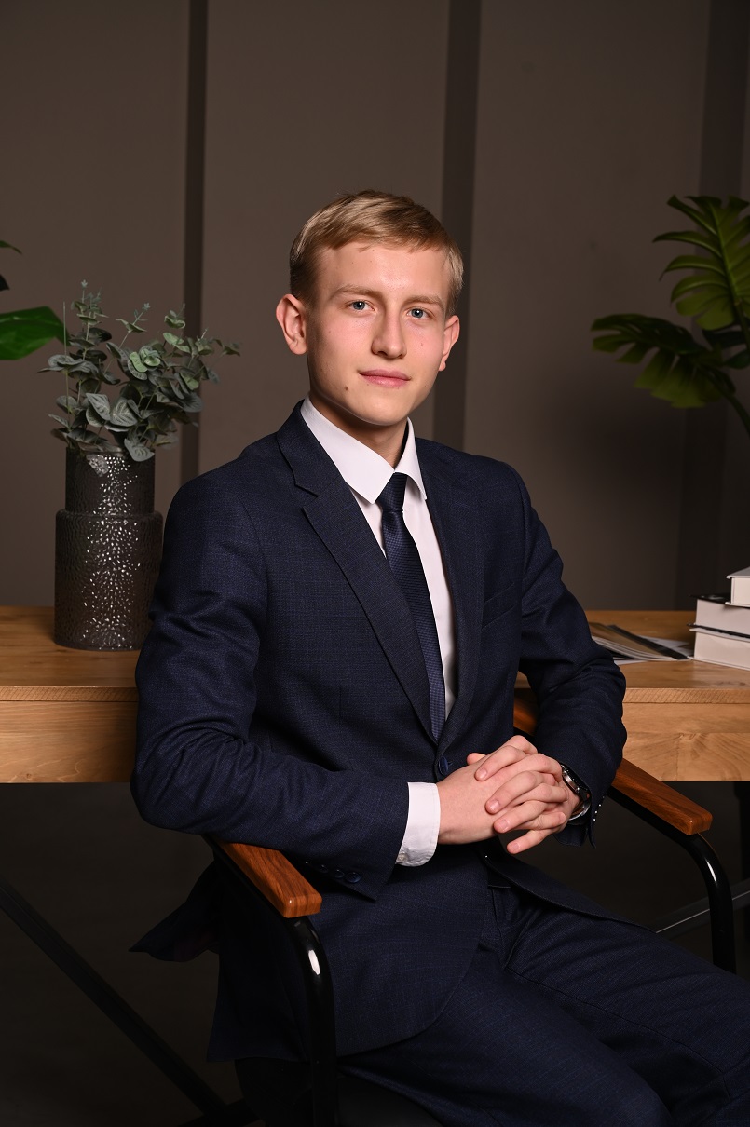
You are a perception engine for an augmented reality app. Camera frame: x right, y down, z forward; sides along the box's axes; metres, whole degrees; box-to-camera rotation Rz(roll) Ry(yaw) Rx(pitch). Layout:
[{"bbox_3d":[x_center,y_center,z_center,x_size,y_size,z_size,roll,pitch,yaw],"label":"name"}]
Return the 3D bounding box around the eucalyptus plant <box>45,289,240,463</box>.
[{"bbox_3d":[-0.349,-0.284,2.800,0.290,0.275,0.240,2,9,0],"label":"eucalyptus plant"}]

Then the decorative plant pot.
[{"bbox_3d":[-0.402,-0.025,2.840,0.164,0.287,0.164,2,9,0],"label":"decorative plant pot"}]

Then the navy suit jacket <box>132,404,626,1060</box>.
[{"bbox_3d":[0.012,0.198,2.110,0.570,0.740,0.470,-4,10,-34],"label":"navy suit jacket"}]

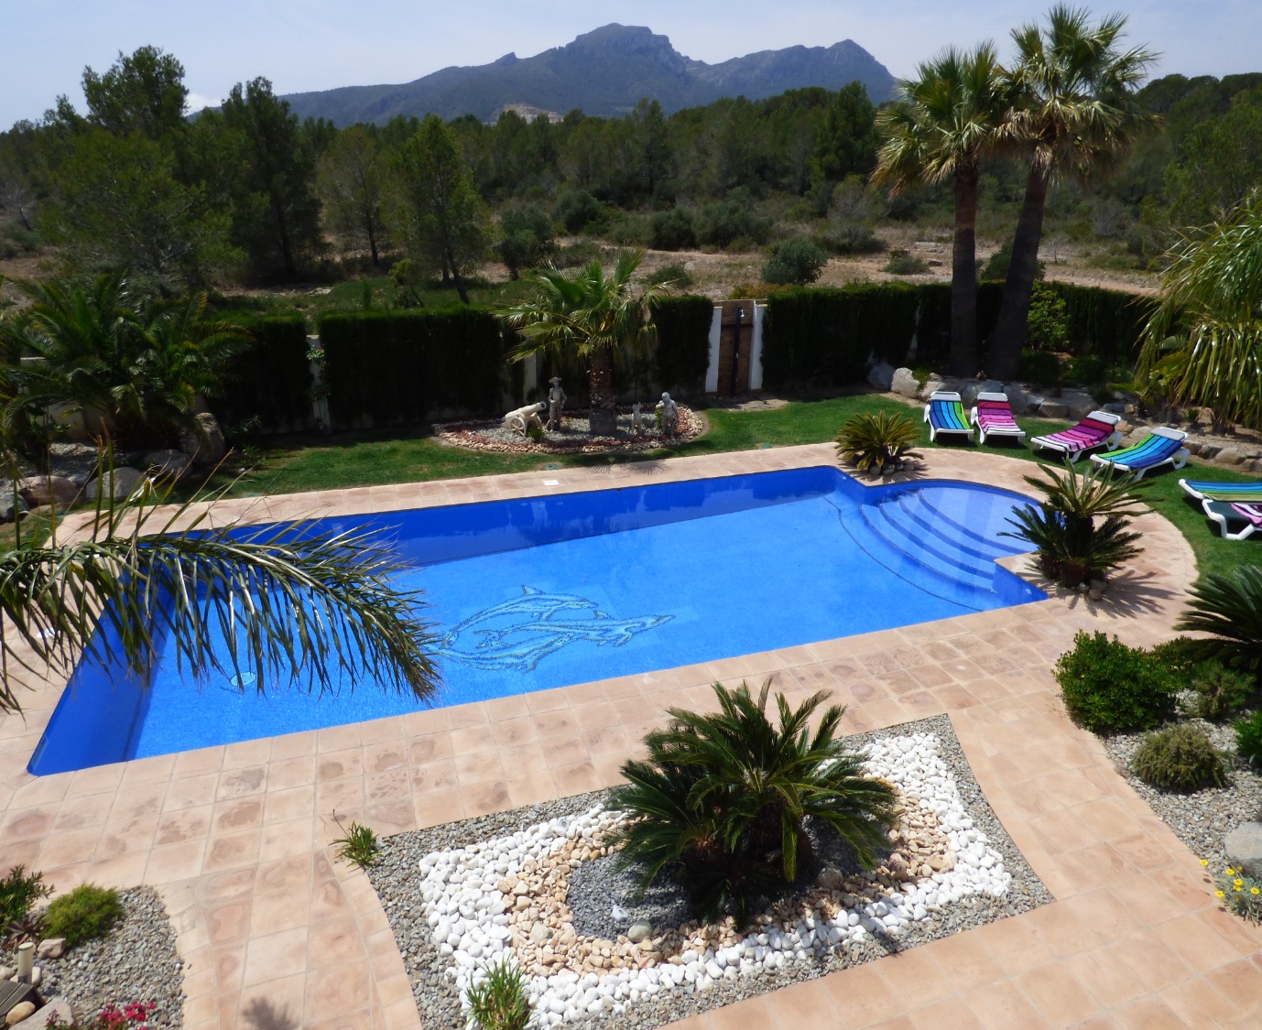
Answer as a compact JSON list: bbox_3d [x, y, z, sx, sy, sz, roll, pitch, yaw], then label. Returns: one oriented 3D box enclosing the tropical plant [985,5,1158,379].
[{"bbox_3d":[8.824,-6.498,16.796,3.200,7.250,3.200,12,25,23],"label":"tropical plant"}]

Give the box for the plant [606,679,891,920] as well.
[{"bbox_3d":[0.957,2.061,5.878,2.100,1.300,1.950,5,24,11],"label":"plant"}]

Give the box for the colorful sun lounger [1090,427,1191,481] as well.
[{"bbox_3d":[9.294,-1.150,14.444,1.850,0.640,0.720,-12,26,-27],"label":"colorful sun lounger"}]

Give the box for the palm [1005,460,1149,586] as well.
[{"bbox_3d":[5.414,0.109,9.782,1.600,1.450,1.600,15,27,28],"label":"palm"}]

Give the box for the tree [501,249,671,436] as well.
[{"bbox_3d":[-0.798,-3.011,14.206,3.100,3.200,3.100,0,23,-3],"label":"tree"}]

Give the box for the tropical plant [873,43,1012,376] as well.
[{"bbox_3d":[6.898,-6.705,18.062,3.500,7.300,3.400,9,24,18],"label":"tropical plant"}]

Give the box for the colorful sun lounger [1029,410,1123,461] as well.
[{"bbox_3d":[8.644,-1.550,15.363,1.850,0.640,0.720,-14,27,-30],"label":"colorful sun lounger"}]

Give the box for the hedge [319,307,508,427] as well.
[{"bbox_3d":[-4.503,-3.082,16.482,3.650,2.300,0.800,-7,24,-16],"label":"hedge"}]

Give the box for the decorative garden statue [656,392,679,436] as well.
[{"bbox_3d":[0.671,-1.850,14.611,0.420,0.820,0.360,7,24,11],"label":"decorative garden statue"}]

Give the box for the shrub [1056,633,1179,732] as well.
[{"bbox_3d":[4.631,1.581,7.585,1.017,0.918,1.017,17,28,33],"label":"shrub"}]

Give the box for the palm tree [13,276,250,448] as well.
[{"bbox_3d":[-8.774,-2.715,14.116,3.650,2.950,3.400,-13,27,-29],"label":"palm tree"}]

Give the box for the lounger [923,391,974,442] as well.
[{"bbox_3d":[6.624,-2.055,16.490,0.720,0.640,1.850,6,24,12],"label":"lounger"}]

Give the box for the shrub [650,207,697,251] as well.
[{"bbox_3d":[2.673,-18.070,50.081,2.975,2.609,2.975,2,23,2],"label":"shrub"}]

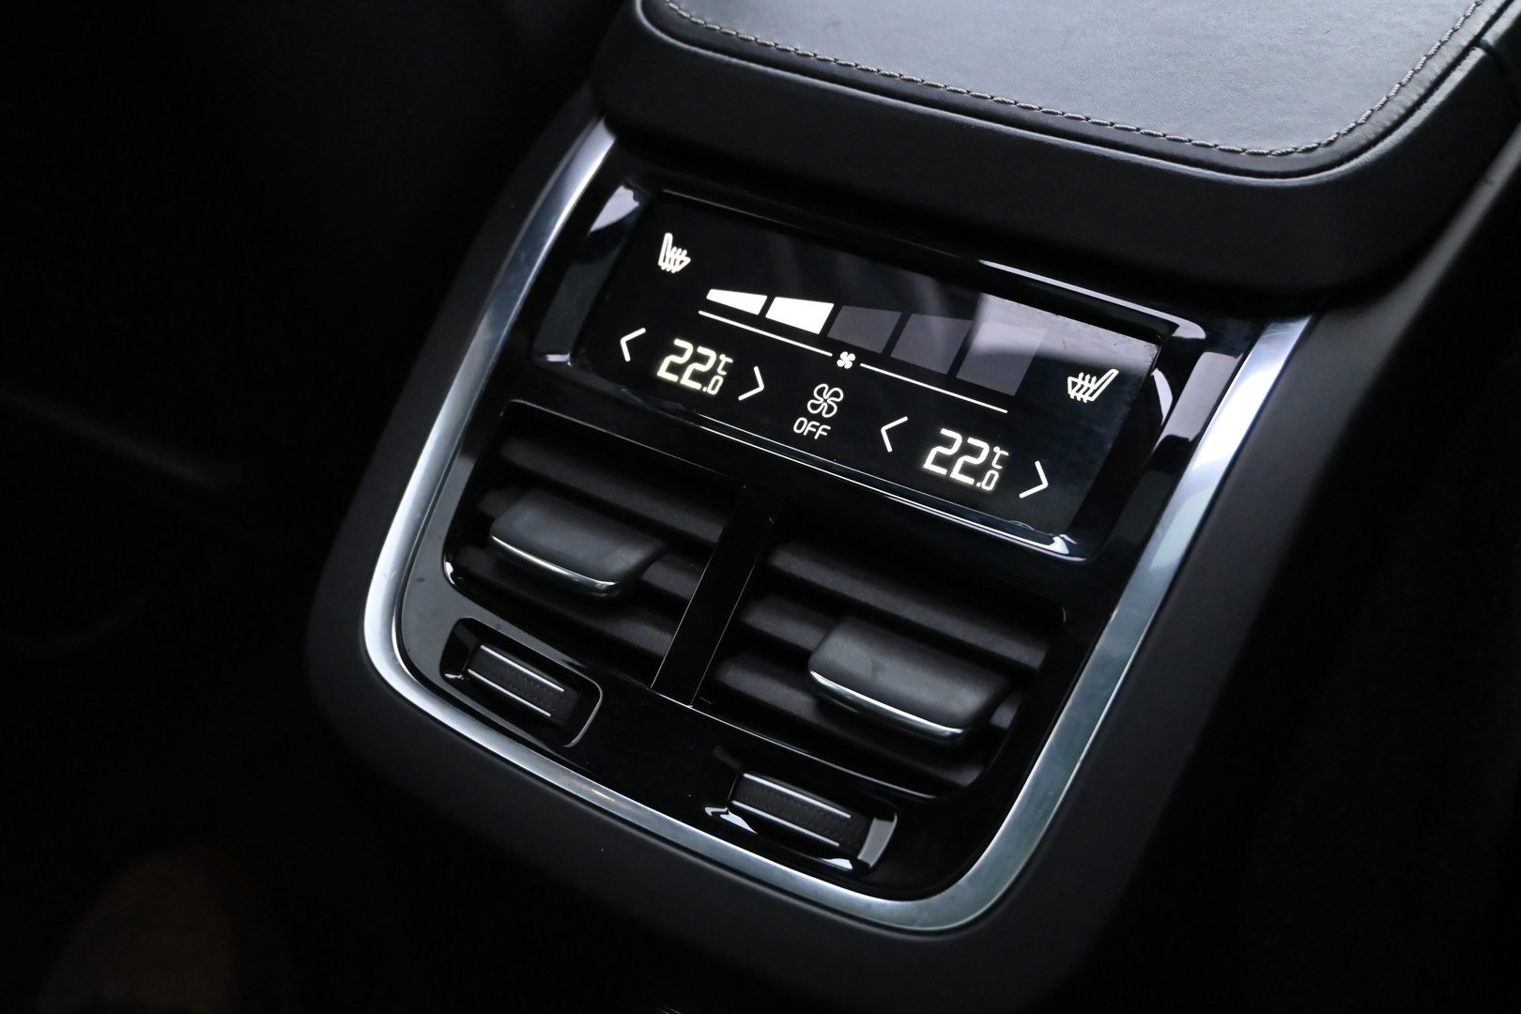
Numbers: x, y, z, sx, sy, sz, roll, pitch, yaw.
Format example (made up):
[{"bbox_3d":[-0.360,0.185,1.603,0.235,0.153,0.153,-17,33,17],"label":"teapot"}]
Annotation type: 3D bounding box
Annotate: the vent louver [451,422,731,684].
[{"bbox_3d":[-0.038,0.010,0.426,0.063,0.022,0.044,21,76,28],"label":"vent louver"}]

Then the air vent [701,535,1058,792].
[{"bbox_3d":[0.024,0.033,0.390,0.063,0.022,0.044,21,76,28],"label":"air vent"}]

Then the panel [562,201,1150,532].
[{"bbox_3d":[0.021,-0.032,0.420,0.130,0.012,0.044,21,76,28],"label":"panel"}]

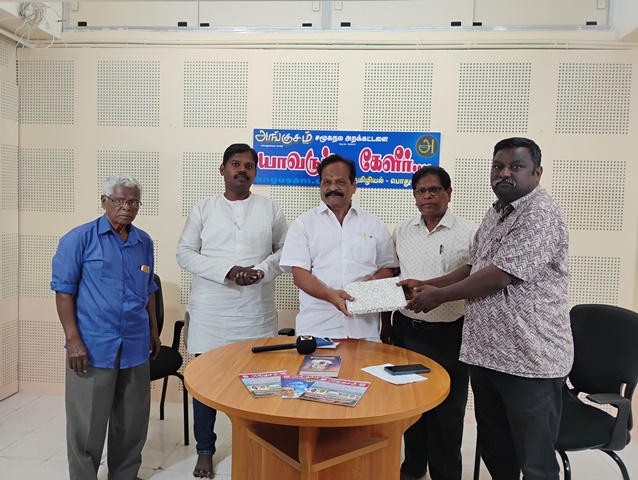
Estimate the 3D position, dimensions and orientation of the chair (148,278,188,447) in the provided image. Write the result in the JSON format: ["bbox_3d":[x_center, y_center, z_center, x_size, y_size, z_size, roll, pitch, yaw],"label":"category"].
[{"bbox_3d":[-1.089,0.685,2.979,0.580,0.940,0.580,-1,4,-37],"label":"chair"}]

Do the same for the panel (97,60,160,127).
[{"bbox_3d":[-1.283,-0.983,3.479,0.435,0.435,0.025,2,3,5],"label":"panel"}]

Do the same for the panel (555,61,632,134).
[{"bbox_3d":[1.703,-0.875,3.204,0.435,0.435,0.025,2,3,5],"label":"panel"}]

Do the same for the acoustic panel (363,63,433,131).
[{"bbox_3d":[0.512,-0.917,3.317,0.433,0.430,0.020,2,3,5],"label":"acoustic panel"}]

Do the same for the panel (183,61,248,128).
[{"bbox_3d":[-0.683,-0.959,3.425,0.433,0.430,0.020,2,3,5],"label":"panel"}]

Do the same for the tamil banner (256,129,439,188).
[{"bbox_3d":[0.171,-0.525,3.360,1.214,0.365,0.020,2,3,5],"label":"tamil banner"}]

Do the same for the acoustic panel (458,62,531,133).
[{"bbox_3d":[1.105,-0.896,3.259,0.435,0.435,0.025,2,3,5],"label":"acoustic panel"}]

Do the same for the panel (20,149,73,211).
[{"bbox_3d":[-1.880,-0.405,3.566,0.403,0.430,0.020,2,3,5],"label":"panel"}]

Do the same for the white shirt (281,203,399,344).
[{"bbox_3d":[0.110,0.156,2.700,0.610,0.740,0.340,2,3,5],"label":"white shirt"}]

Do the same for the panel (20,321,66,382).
[{"bbox_3d":[-1.926,0.784,3.636,0.415,0.435,0.025,2,3,5],"label":"panel"}]

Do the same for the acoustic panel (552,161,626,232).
[{"bbox_3d":[1.684,-0.278,3.239,0.435,0.435,0.025,2,3,5],"label":"acoustic panel"}]

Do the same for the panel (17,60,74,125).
[{"bbox_3d":[-1.870,-1.005,3.533,0.415,0.435,0.025,2,3,5],"label":"panel"}]

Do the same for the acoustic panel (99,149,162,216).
[{"bbox_3d":[-1.301,-0.387,3.513,0.435,0.435,0.025,2,3,5],"label":"acoustic panel"}]

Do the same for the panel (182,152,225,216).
[{"bbox_3d":[-0.701,-0.363,3.459,0.433,0.430,0.020,2,3,5],"label":"panel"}]

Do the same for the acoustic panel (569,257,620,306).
[{"bbox_3d":[1.670,0.318,3.279,0.433,0.430,0.020,2,3,5],"label":"acoustic panel"}]

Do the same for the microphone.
[{"bbox_3d":[-0.144,0.456,2.187,0.271,0.078,0.078,-6,4,-3],"label":"microphone"}]

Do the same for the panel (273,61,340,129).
[{"bbox_3d":[-0.089,-0.940,3.369,0.435,0.435,0.025,2,3,5],"label":"panel"}]

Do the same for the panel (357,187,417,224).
[{"bbox_3d":[0.494,-0.321,3.352,0.433,0.430,0.020,2,3,5],"label":"panel"}]

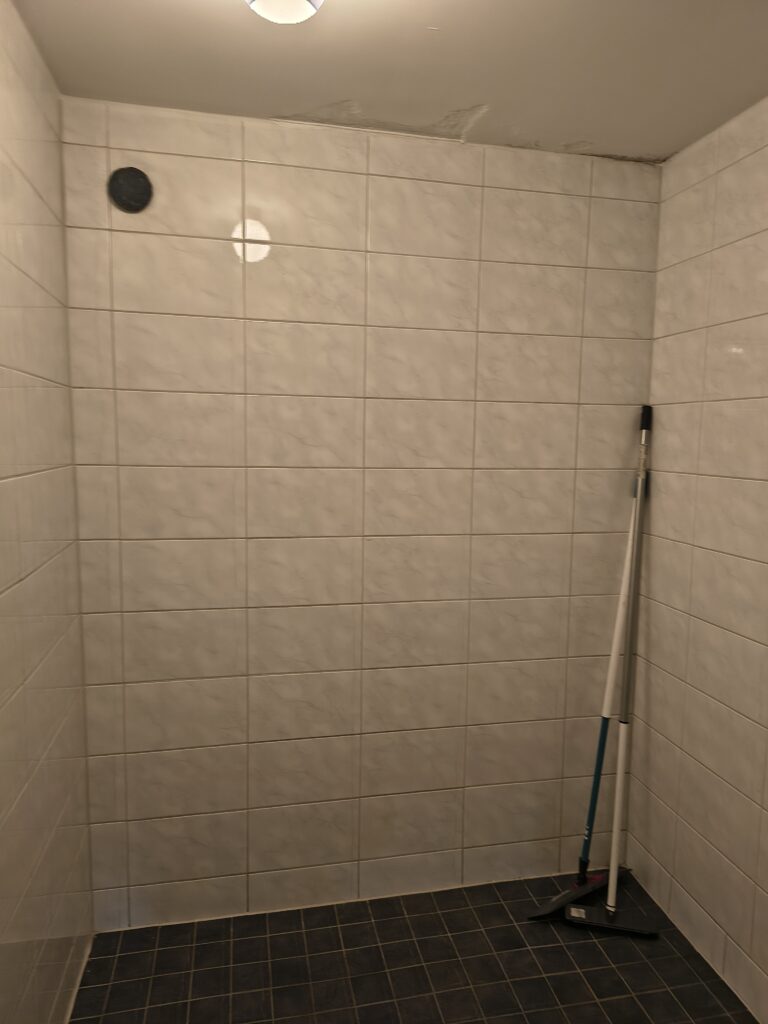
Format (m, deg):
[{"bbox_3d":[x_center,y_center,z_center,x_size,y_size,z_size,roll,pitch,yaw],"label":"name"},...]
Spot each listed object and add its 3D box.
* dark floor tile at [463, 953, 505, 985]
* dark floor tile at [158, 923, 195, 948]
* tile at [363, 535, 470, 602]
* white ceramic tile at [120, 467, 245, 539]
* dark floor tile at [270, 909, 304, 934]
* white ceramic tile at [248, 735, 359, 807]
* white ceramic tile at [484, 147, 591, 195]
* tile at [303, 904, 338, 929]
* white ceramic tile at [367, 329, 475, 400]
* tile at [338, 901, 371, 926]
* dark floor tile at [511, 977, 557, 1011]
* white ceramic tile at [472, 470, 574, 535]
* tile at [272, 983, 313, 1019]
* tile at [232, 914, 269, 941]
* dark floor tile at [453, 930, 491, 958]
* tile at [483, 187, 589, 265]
[{"bbox_3d":[0.268,1.233,1.899,0.099,0.009,0.099,-1,7,-13],"label":"dark floor tile"},{"bbox_3d":[-0.585,1.207,2.017,0.098,0.010,0.098,-1,6,-12],"label":"dark floor tile"},{"bbox_3d":[0.099,0.168,2.090,0.329,0.197,0.009,0,7,-13],"label":"tile"},{"bbox_3d":[-0.546,-0.023,1.934,0.330,0.199,0.009,-1,7,-13],"label":"white ceramic tile"},{"bbox_3d":[-0.290,1.204,2.079,0.099,0.010,0.092,-1,8,-12],"label":"dark floor tile"},{"bbox_3d":[-0.235,0.770,2.110,0.332,0.198,0.010,-1,7,-13],"label":"white ceramic tile"},{"bbox_3d":[0.444,-0.983,2.054,0.330,0.112,0.010,0,7,-13],"label":"white ceramic tile"},{"bbox_3d":[-0.191,1.200,2.097,0.097,0.009,0.097,-1,6,-12],"label":"tile"},{"bbox_3d":[0.109,-0.423,2.036,0.329,0.197,0.009,0,6,-12],"label":"white ceramic tile"},{"bbox_3d":[-0.093,1.199,2.119,0.097,0.009,0.092,0,7,-13],"label":"tile"},{"bbox_3d":[0.386,1.238,1.815,0.098,0.010,0.098,-1,6,-12],"label":"dark floor tile"},{"bbox_3d":[0.425,-0.031,2.151,0.329,0.197,0.009,0,6,-12],"label":"white ceramic tile"},{"bbox_3d":[-0.226,1.237,1.790,0.099,0.009,0.099,-1,7,-13],"label":"tile"},{"bbox_3d":[-0.389,1.202,2.054,0.097,0.009,0.092,0,7,-13],"label":"tile"},{"bbox_3d":[0.245,1.210,1.980,0.097,0.009,0.097,0,6,-12],"label":"dark floor tile"},{"bbox_3d":[0.442,-0.825,2.065,0.330,0.197,0.009,-1,7,-13],"label":"tile"}]

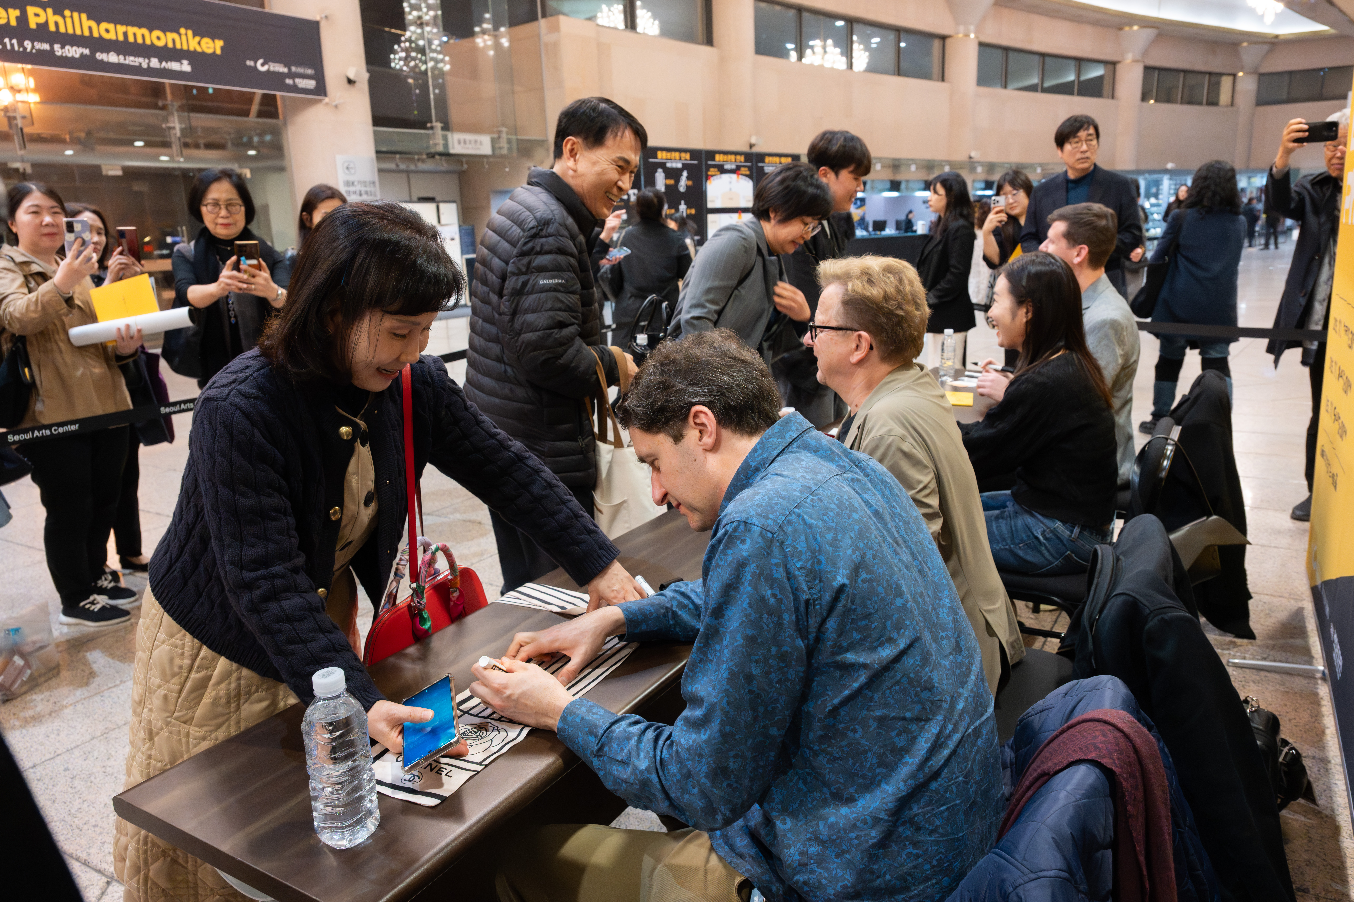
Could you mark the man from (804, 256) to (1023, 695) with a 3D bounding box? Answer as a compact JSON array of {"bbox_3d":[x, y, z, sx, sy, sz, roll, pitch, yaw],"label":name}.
[{"bbox_3d":[0.426,0.215,2.001,0.770,1.260,0.570,5,15,27],"label":"man"}]

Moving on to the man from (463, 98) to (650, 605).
[{"bbox_3d":[-0.267,-0.005,2.224,0.520,1.632,0.560,0,14,9],"label":"man"}]

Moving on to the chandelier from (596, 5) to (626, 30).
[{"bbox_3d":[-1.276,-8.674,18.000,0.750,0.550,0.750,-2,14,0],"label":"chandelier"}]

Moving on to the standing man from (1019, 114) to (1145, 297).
[{"bbox_3d":[1.681,-0.534,3.885,0.560,1.727,0.360,3,15,21],"label":"standing man"}]

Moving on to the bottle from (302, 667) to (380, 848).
[{"bbox_3d":[-0.353,0.313,0.930,0.063,0.176,0.063,6,16,30],"label":"bottle"}]

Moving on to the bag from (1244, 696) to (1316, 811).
[{"bbox_3d":[1.358,0.676,2.058,0.180,0.270,0.300,6,16,30],"label":"bag"}]

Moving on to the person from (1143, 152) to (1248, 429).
[{"bbox_3d":[3.213,-0.947,5.579,0.540,1.616,0.360,2,14,17],"label":"person"}]

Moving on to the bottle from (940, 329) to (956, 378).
[{"bbox_3d":[1.067,-0.383,3.552,0.063,0.176,0.063,6,16,30],"label":"bottle"}]

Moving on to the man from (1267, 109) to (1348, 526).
[{"bbox_3d":[2.834,-0.554,3.848,0.580,1.700,0.450,9,18,38],"label":"man"}]

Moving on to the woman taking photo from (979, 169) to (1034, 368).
[{"bbox_3d":[1.802,-0.718,4.937,0.470,1.574,0.400,6,16,30],"label":"woman taking photo"}]

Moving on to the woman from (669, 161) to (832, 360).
[{"bbox_3d":[0.178,-0.074,2.734,0.620,1.560,0.500,6,16,31],"label":"woman"}]

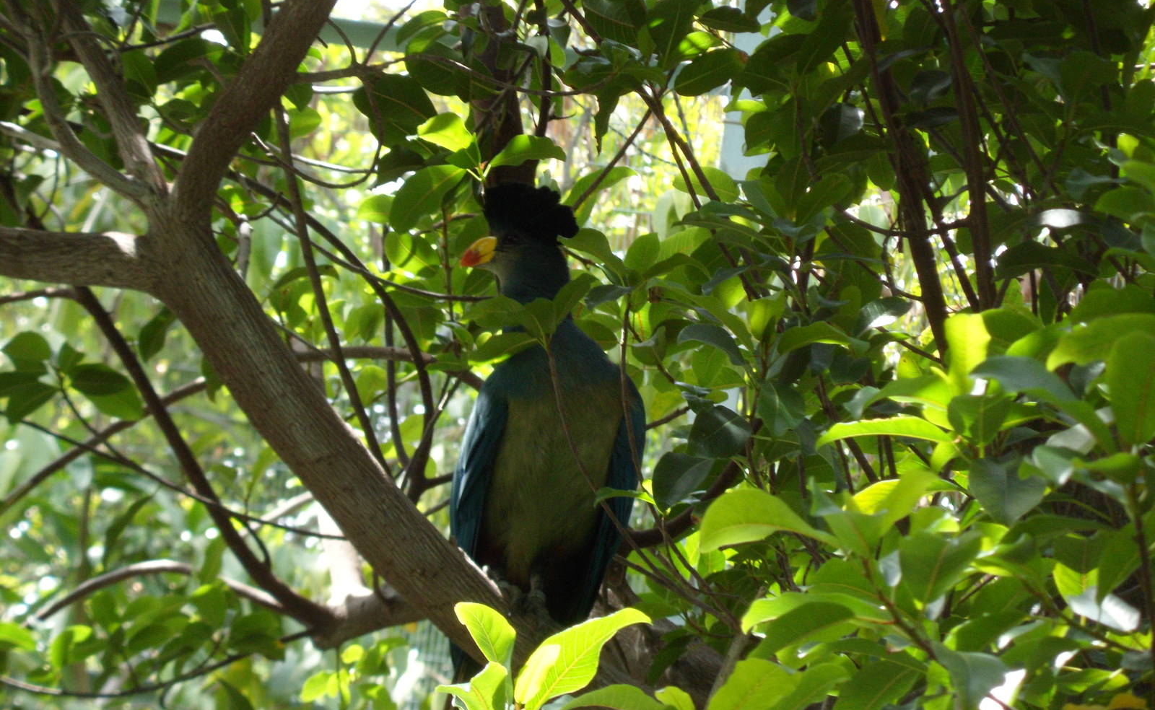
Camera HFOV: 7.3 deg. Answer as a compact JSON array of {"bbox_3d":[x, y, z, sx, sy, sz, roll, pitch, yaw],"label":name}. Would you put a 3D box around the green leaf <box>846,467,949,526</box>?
[{"bbox_3d":[0.305,0.136,8.600,0.105,0.025,0.050,-7,-38,-1],"label":"green leaf"}]

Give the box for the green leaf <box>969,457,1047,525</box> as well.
[{"bbox_3d":[0.416,0.131,8.700,0.075,0.090,0.020,-2,-49,-2],"label":"green leaf"}]

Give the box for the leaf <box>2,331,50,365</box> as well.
[{"bbox_3d":[-0.562,-0.007,9.200,0.065,0.015,0.050,-3,-51,2],"label":"leaf"}]

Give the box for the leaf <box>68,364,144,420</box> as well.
[{"bbox_3d":[-0.481,0.038,9.200,0.085,0.020,0.050,8,-38,-1],"label":"leaf"}]

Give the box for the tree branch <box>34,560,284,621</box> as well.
[{"bbox_3d":[-0.446,0.251,9.600,0.270,0.065,0.060,0,-8,0],"label":"tree branch"}]

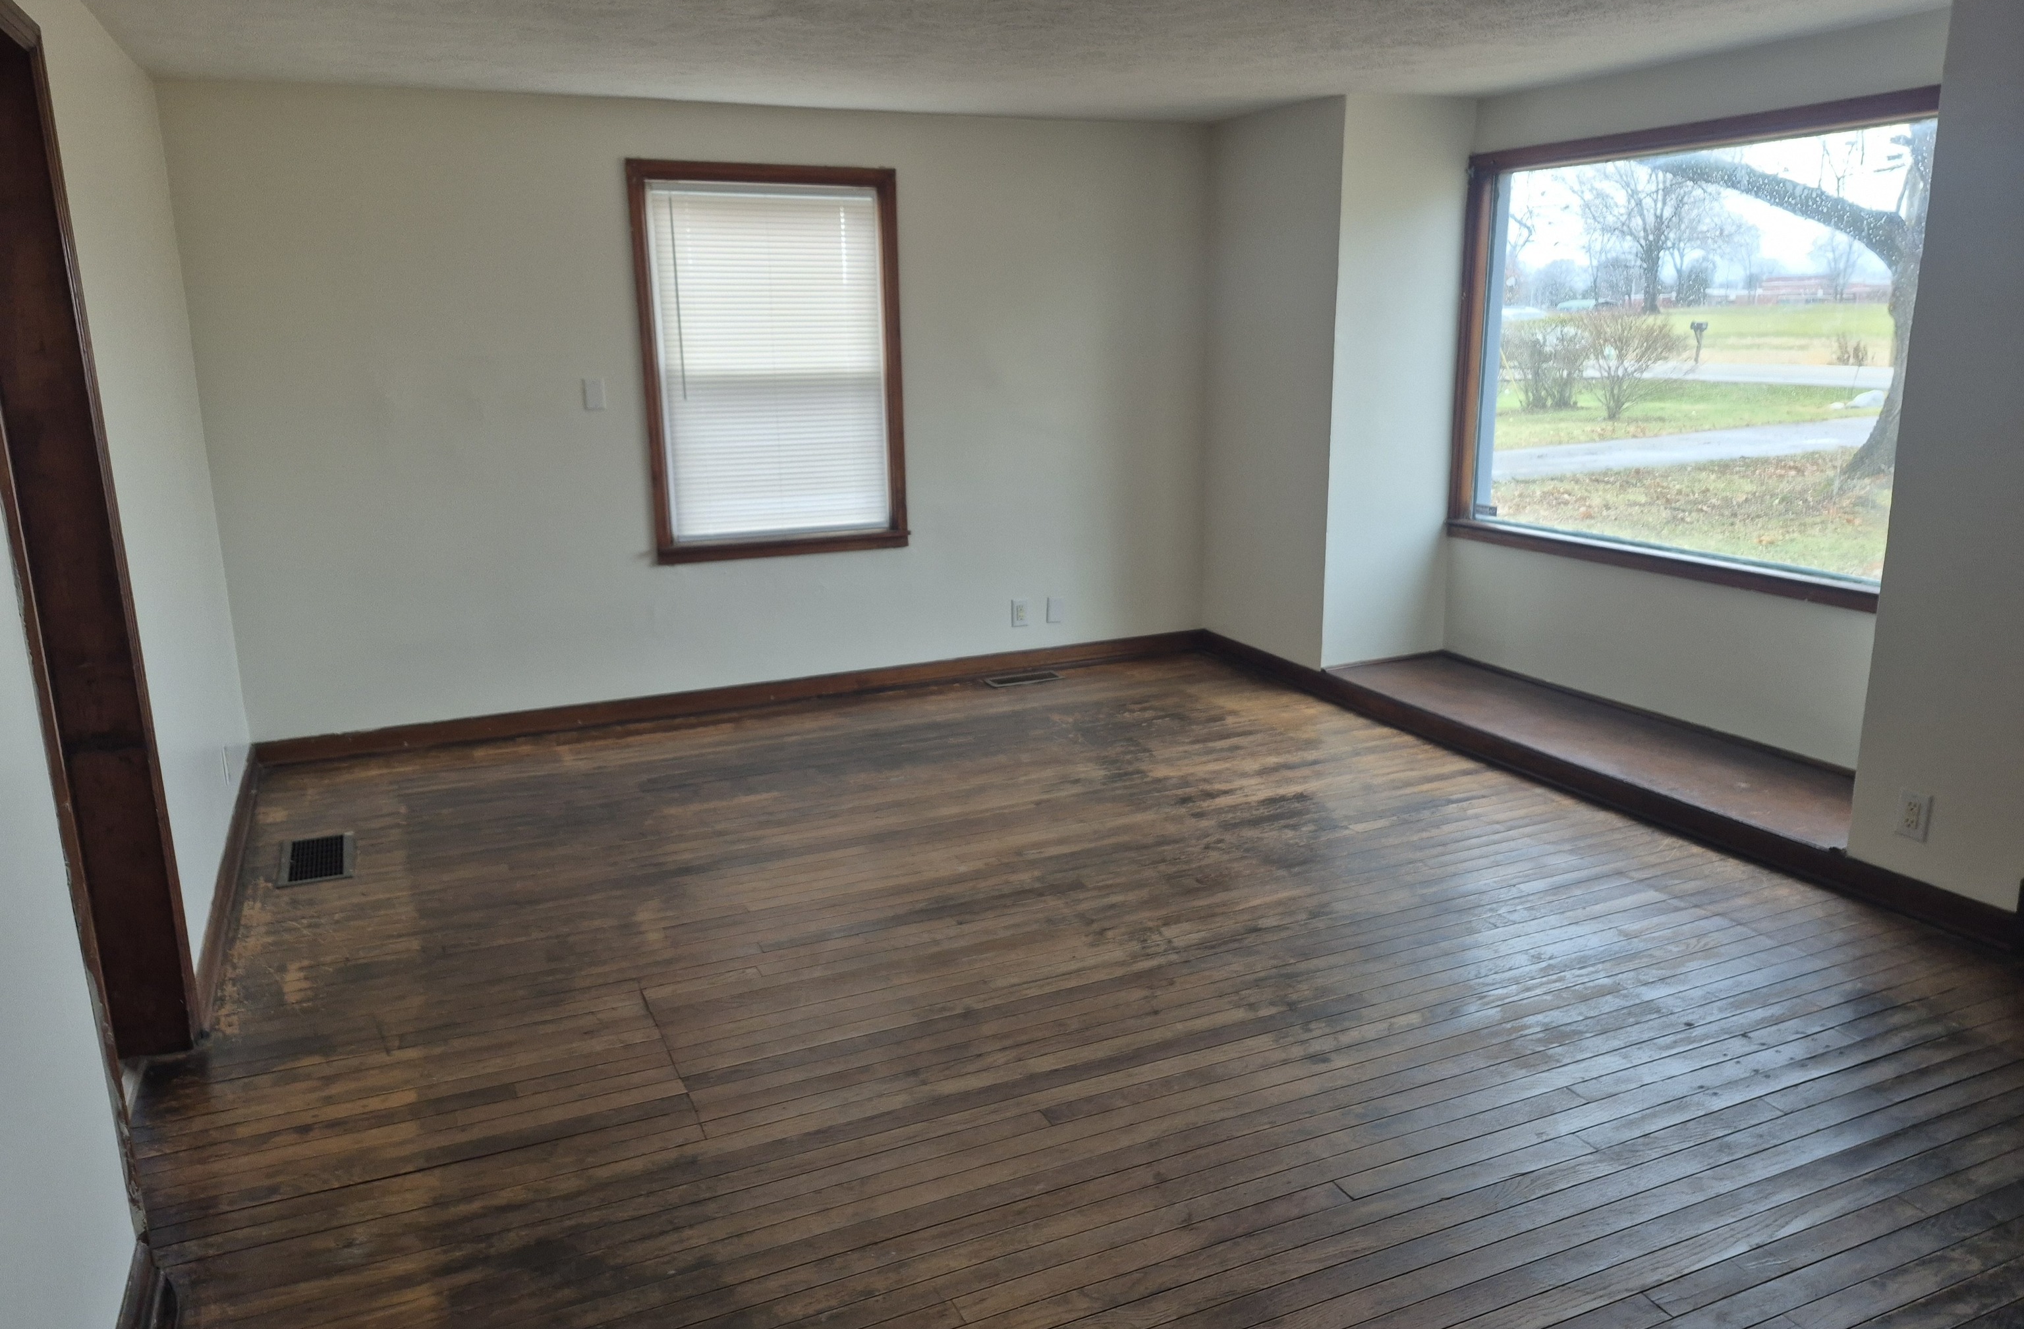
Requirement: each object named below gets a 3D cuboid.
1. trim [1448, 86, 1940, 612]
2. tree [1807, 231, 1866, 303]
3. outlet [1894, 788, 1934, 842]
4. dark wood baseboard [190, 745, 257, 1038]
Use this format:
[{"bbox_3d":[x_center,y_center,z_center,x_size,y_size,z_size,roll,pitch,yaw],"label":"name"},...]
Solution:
[{"bbox_3d":[2.297,-1.040,4.533,0.100,1.479,2.165,-7,15,-24],"label":"trim"},{"bbox_3d":[79.788,-38.442,130.000,4.800,6.900,4.800,7,16,30],"label":"tree"},{"bbox_3d":[2.261,0.383,3.374,0.012,0.115,0.072,-7,15,-24],"label":"outlet"},{"bbox_3d":[-2.220,0.545,3.859,0.024,0.100,2.015,-7,15,-24],"label":"dark wood baseboard"}]

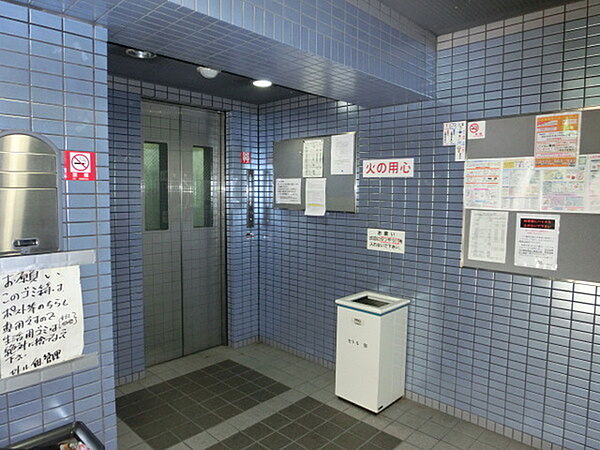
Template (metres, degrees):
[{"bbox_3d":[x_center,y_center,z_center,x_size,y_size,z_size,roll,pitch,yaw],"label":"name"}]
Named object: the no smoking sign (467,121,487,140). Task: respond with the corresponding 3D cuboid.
[{"bbox_3d":[1.042,-0.561,2.457,0.100,0.100,0.006,5,7,43],"label":"no smoking sign"}]

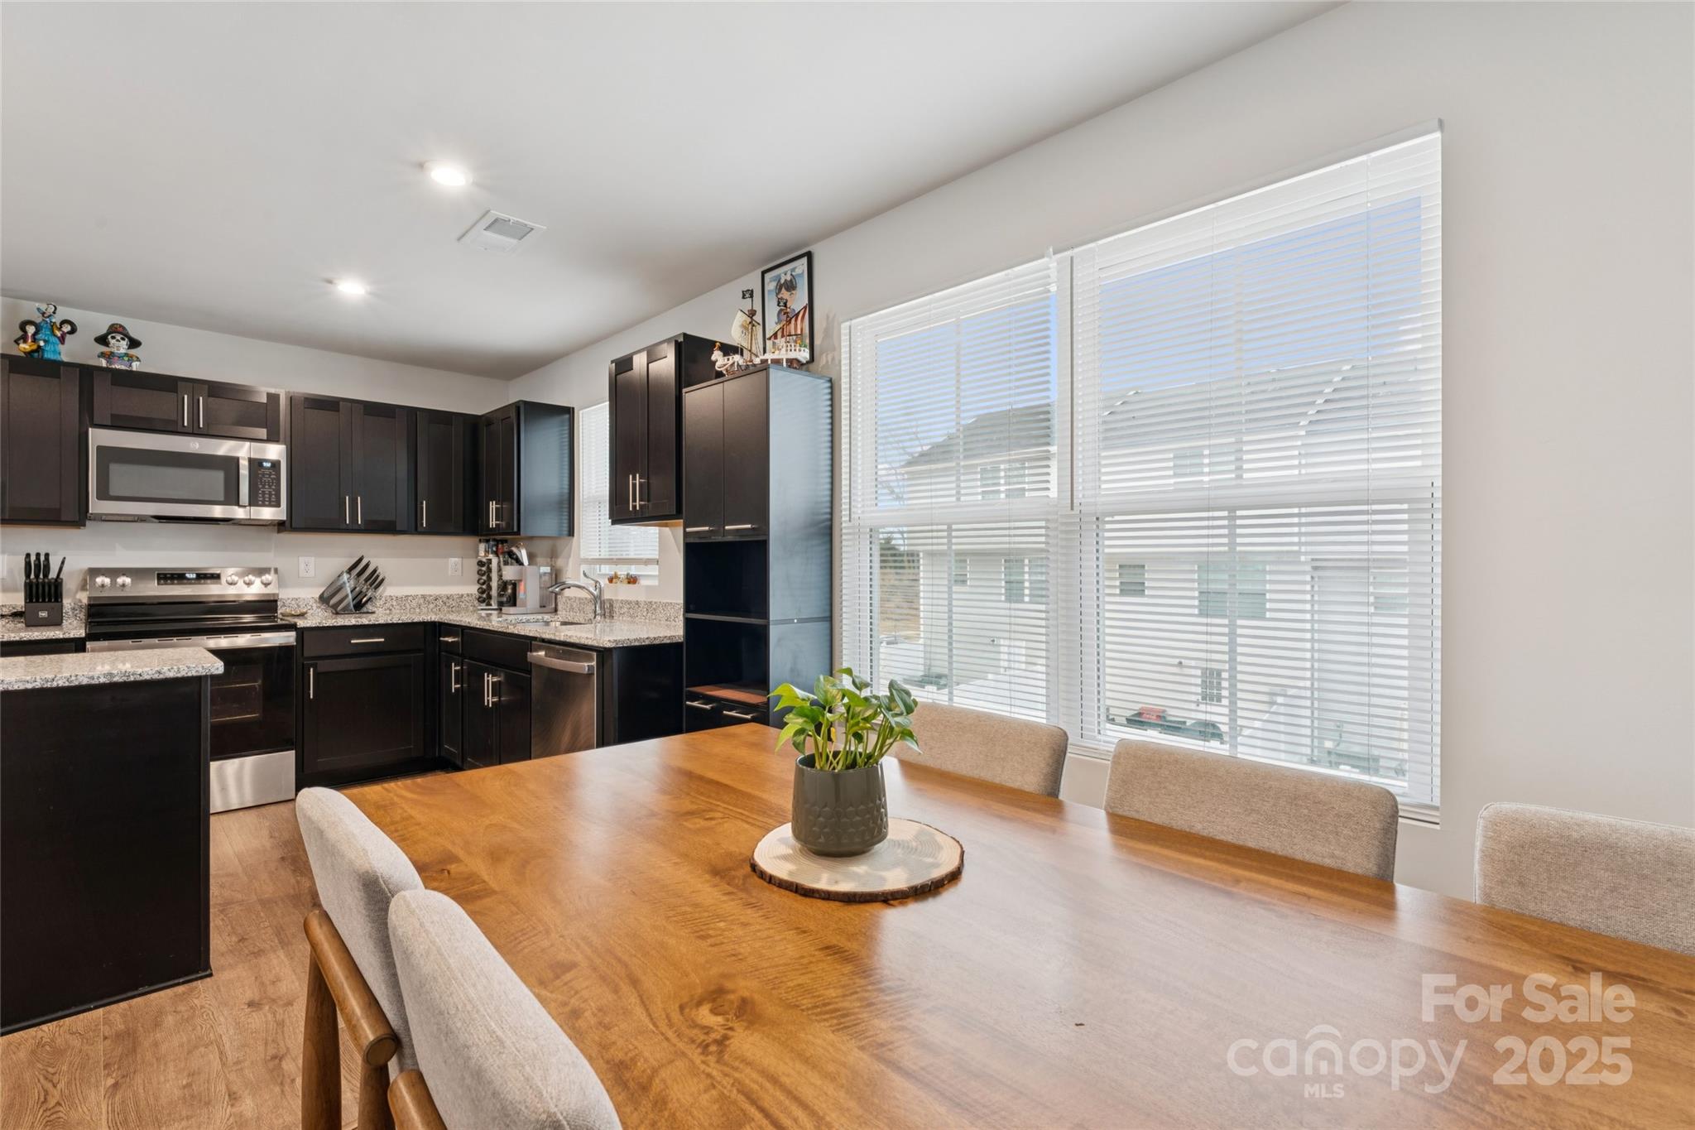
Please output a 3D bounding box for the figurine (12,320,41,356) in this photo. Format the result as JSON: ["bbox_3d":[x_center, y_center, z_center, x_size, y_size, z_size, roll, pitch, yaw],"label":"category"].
[{"bbox_3d":[-3.820,-1.042,3.506,0.100,0.182,0.094,0,0,31],"label":"figurine"}]

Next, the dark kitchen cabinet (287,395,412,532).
[{"bbox_3d":[-2.941,-0.567,4.421,0.620,0.766,0.325,0,0,-45],"label":"dark kitchen cabinet"}]

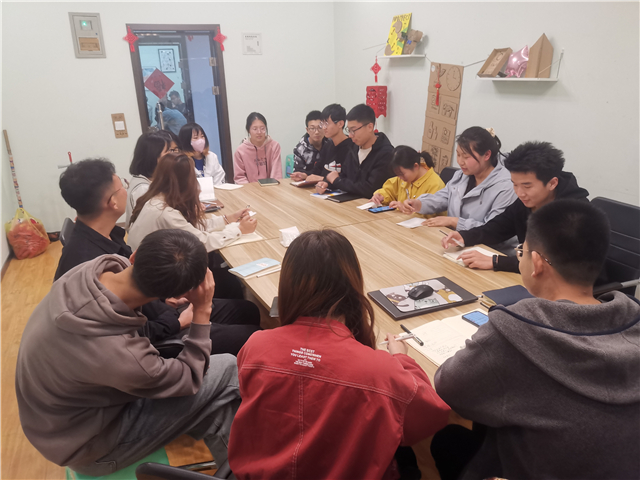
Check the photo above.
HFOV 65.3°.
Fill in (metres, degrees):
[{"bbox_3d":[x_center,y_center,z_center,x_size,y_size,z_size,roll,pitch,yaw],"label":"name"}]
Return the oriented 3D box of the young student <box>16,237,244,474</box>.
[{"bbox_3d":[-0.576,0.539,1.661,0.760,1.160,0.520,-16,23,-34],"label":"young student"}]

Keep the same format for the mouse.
[{"bbox_3d":[0.387,0.193,1.918,0.105,0.038,0.066,-12,21,-26],"label":"mouse"}]

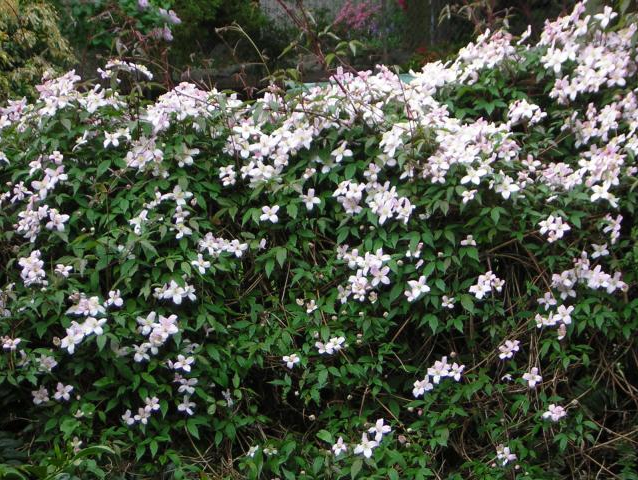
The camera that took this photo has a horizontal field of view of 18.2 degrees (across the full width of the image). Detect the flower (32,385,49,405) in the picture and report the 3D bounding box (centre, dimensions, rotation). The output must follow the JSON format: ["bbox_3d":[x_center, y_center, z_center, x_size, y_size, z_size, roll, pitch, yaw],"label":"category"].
[{"bbox_3d":[-0.711,0.397,5.100,0.046,0.046,0.025,1,-9,3],"label":"flower"}]

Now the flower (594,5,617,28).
[{"bbox_3d":[0.703,-0.548,4.900,0.059,0.059,0.027,2,-18,10],"label":"flower"}]

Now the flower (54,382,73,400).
[{"bbox_3d":[-0.691,0.410,5.400,0.053,0.048,0.022,0,-8,-3],"label":"flower"}]

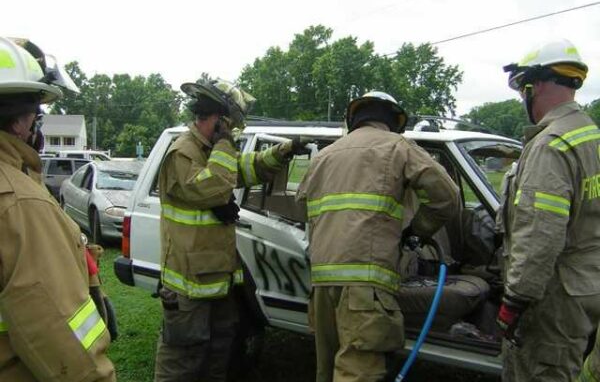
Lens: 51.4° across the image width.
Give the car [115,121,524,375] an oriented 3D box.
[{"bbox_3d":[0.900,0.440,4.170,4.240,1.640,1.780,3,3,32],"label":"car"}]

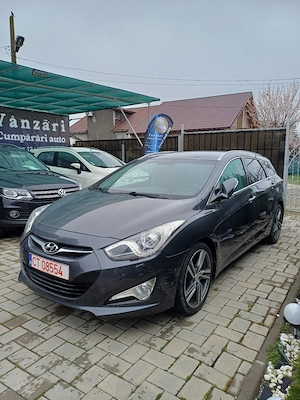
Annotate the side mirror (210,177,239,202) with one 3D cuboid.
[{"bbox_3d":[0.741,-0.105,2.816,0.220,0.190,0.220,6,10,37],"label":"side mirror"}]

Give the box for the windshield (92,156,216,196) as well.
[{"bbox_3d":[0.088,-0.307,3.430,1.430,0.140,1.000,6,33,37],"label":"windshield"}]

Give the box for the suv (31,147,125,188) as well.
[{"bbox_3d":[-2.096,-0.740,8.764,4.170,1.640,1.800,5,9,30],"label":"suv"}]

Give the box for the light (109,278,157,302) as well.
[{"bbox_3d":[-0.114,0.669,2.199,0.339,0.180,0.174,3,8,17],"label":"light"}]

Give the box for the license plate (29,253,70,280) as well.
[{"bbox_3d":[-0.821,0.528,2.329,0.520,0.110,0.020,6,10,37],"label":"license plate"}]

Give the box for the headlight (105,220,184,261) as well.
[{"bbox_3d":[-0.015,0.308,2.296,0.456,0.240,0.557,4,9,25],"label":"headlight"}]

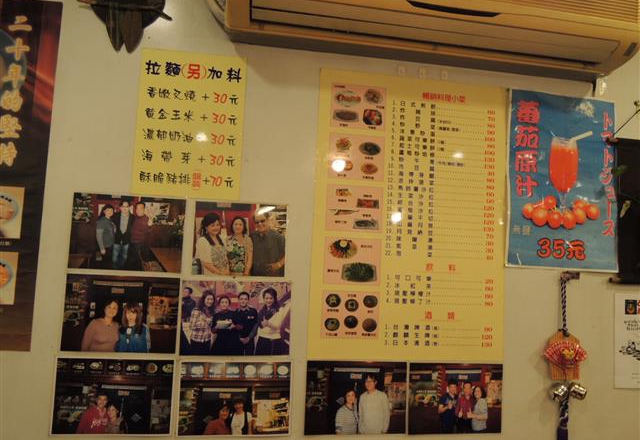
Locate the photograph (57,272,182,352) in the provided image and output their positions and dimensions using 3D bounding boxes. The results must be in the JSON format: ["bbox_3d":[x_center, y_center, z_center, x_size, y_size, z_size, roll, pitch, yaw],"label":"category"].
[{"bbox_3d":[-0.371,0.177,0.832,0.204,0.141,0.004,3,-4,-8],"label":"photograph"}]

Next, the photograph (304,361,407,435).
[{"bbox_3d":[0.074,0.354,0.880,0.204,0.141,0.004,3,-4,-8],"label":"photograph"}]

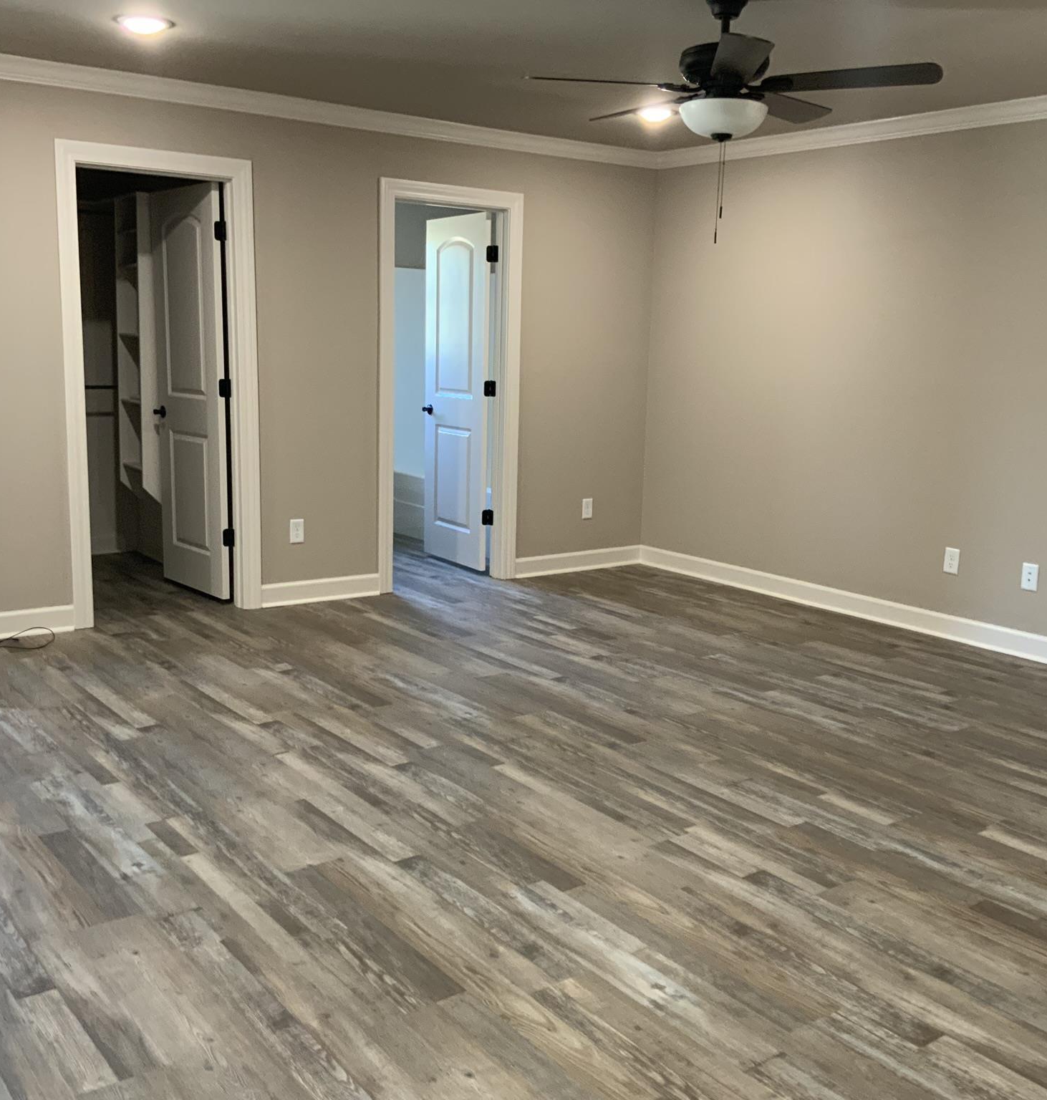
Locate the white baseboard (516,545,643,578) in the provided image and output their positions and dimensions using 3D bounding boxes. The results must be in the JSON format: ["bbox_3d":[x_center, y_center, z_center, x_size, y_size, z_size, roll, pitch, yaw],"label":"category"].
[{"bbox_3d":[0.340,0.068,7.316,0.971,0.113,0.020,-6,12,-36],"label":"white baseboard"}]

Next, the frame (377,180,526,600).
[{"bbox_3d":[-0.412,-0.858,6.630,0.897,2.133,0.120,-6,12,-36],"label":"frame"}]

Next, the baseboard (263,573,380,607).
[{"bbox_3d":[-1.035,0.207,6.305,0.664,0.113,0.020,-6,12,-36],"label":"baseboard"}]

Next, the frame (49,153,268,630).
[{"bbox_3d":[-1.675,-0.730,5.702,0.912,2.133,0.120,-6,12,-36],"label":"frame"}]

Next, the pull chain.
[{"bbox_3d":[0.632,-1.151,3.950,0.024,0.321,0.018,3,10,8],"label":"pull chain"}]

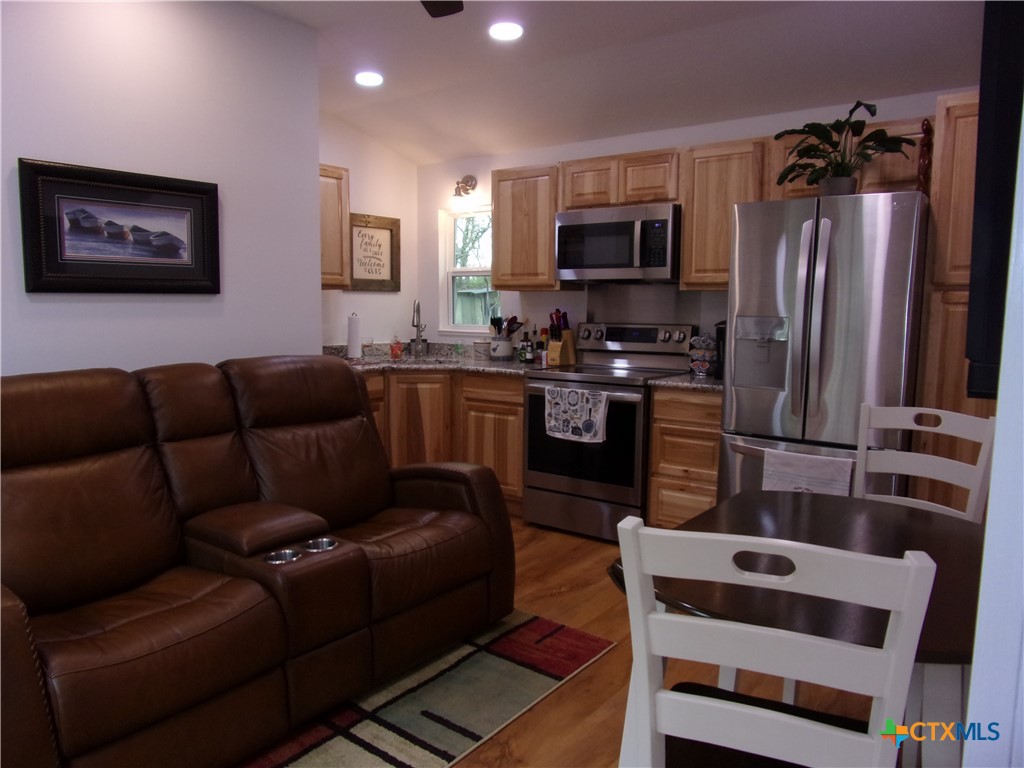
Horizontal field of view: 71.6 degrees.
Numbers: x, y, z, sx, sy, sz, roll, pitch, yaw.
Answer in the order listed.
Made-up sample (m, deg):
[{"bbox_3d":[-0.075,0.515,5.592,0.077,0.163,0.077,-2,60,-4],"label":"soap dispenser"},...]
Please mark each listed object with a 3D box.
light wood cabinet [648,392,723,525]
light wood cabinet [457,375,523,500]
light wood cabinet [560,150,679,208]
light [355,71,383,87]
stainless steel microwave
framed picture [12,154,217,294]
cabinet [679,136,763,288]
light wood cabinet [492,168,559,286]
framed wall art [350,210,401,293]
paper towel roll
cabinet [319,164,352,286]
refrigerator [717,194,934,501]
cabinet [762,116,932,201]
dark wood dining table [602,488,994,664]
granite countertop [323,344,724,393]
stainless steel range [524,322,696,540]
[{"bbox_3d":[1.079,0.419,3.837,0.425,0.835,0.630,5,8,34],"label":"light wood cabinet"},{"bbox_3d":[0.062,0.335,4.537,0.500,0.835,0.630,5,8,34],"label":"light wood cabinet"},{"bbox_3d":[0.680,-1.143,4.121,0.759,0.310,0.325,5,8,34],"label":"light wood cabinet"},{"bbox_3d":[-0.833,-1.776,4.142,0.165,0.030,0.165,7,-2,0],"label":"light"},{"bbox_3d":[0.679,-0.826,4.264,0.754,0.401,0.405,5,9,35],"label":"stainless steel microwave"},{"bbox_3d":[-1.524,-0.598,2.829,0.035,0.471,0.759,5,9,35],"label":"framed picture"},{"bbox_3d":[1.171,-0.884,3.809,0.437,0.750,0.325,5,8,34],"label":"cabinet"},{"bbox_3d":[0.162,-0.967,4.504,0.502,0.750,0.325,5,8,34],"label":"light wood cabinet"},{"bbox_3d":[-1.005,-0.937,5.115,0.025,0.535,0.557,5,9,35],"label":"framed wall art"},{"bbox_3d":[-1.086,-0.327,4.880,0.100,0.305,0.100,0,7,0],"label":"paper towel roll"},{"bbox_3d":[-1.353,-0.966,4.363,0.323,0.758,0.654,5,9,35],"label":"cabinet"},{"bbox_3d":[1.488,0.055,3.363,0.755,1.770,0.790,5,8,34],"label":"refrigerator"},{"bbox_3d":[1.661,-1.027,3.450,0.755,0.380,0.325,5,8,34],"label":"cabinet"},{"bbox_3d":[0.718,0.759,1.684,0.715,0.760,1.060,5,8,34],"label":"dark wood dining table"},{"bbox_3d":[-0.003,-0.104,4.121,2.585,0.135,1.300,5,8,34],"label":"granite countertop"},{"bbox_3d":[0.576,0.247,4.255,0.759,1.185,0.725,5,9,35],"label":"stainless steel range"}]

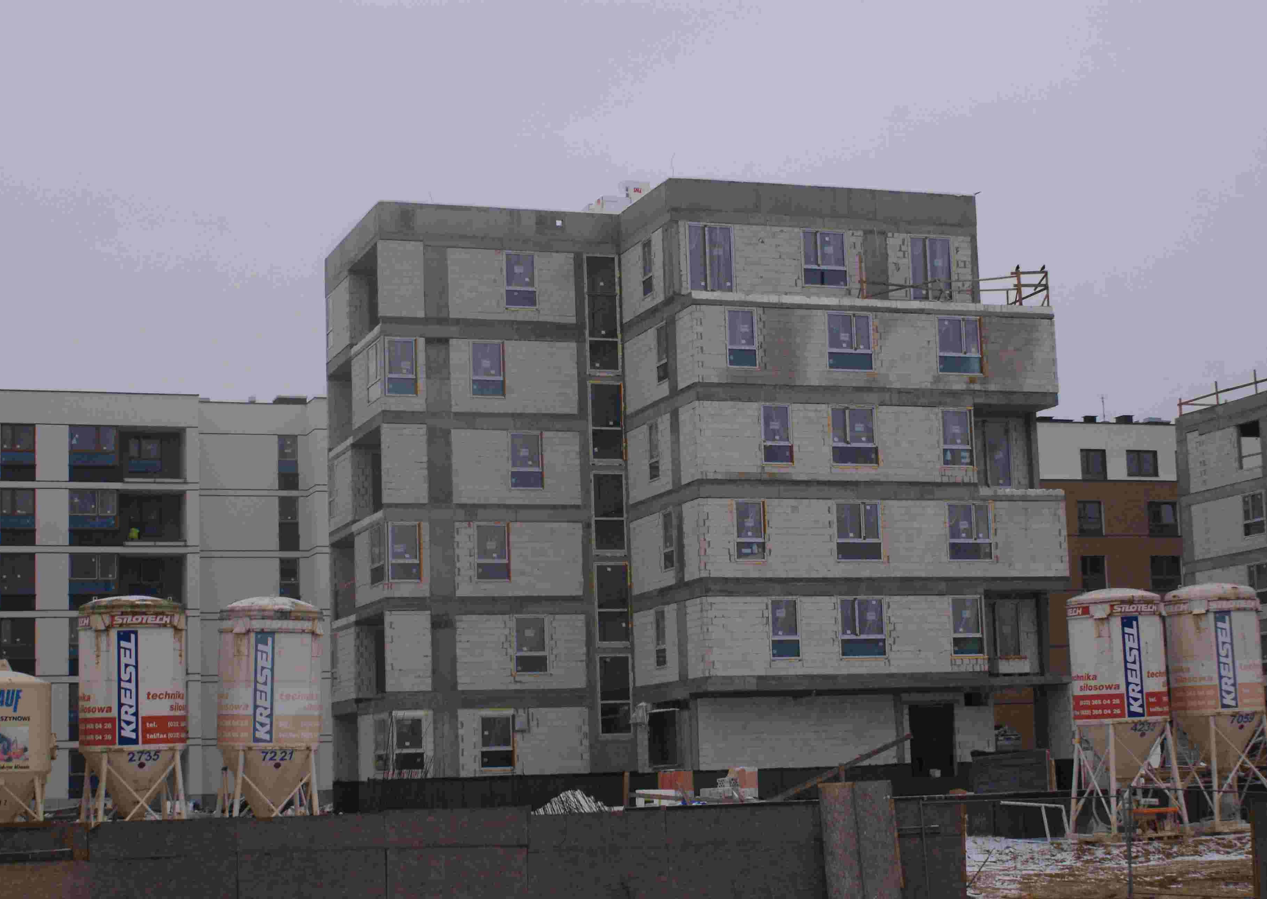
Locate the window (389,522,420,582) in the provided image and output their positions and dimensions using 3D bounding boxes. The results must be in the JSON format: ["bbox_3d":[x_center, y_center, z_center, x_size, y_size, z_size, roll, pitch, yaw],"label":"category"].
[{"bbox_3d":[-7.120,3.199,69.760,1.016,1.833,0.120,1,-9,-18],"label":"window"}]

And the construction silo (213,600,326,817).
[{"bbox_3d":[-8.652,6.576,53.144,2.450,6.150,2.450,0,-9,-14],"label":"construction silo"}]

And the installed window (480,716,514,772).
[{"bbox_3d":[-4.163,8.909,68.130,1.000,1.680,0.100,1,-9,-20],"label":"installed window"}]

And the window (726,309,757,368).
[{"bbox_3d":[3.283,-3.360,67.737,0.957,1.779,0.120,1,-9,-18],"label":"window"}]

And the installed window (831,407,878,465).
[{"bbox_3d":[6.605,-0.390,67.007,1.430,1.730,0.100,1,-9,-20],"label":"installed window"}]

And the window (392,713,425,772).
[{"bbox_3d":[-6.918,9.007,68.885,1.036,1.799,0.120,1,-9,-18],"label":"window"}]

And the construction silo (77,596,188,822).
[{"bbox_3d":[-11.627,6.606,52.050,2.500,6.400,2.500,1,-9,-19],"label":"construction silo"}]

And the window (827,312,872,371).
[{"bbox_3d":[6.643,-3.318,68.863,1.419,1.793,0.120,1,-9,-18],"label":"window"}]

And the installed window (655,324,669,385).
[{"bbox_3d":[0.846,-2.920,68.281,0.100,1.700,0.920,1,-9,-20],"label":"installed window"}]

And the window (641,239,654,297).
[{"bbox_3d":[0.459,-5.874,72.794,0.130,1.757,0.713,1,-9,-19],"label":"window"}]

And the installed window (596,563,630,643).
[{"bbox_3d":[-0.670,5.006,73.333,1.090,2.593,0.130,1,-9,-19],"label":"installed window"}]

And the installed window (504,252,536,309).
[{"bbox_3d":[-3.550,-5.330,70.531,0.980,1.740,0.100,1,-9,-20],"label":"installed window"}]

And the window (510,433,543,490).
[{"bbox_3d":[-3.347,0.360,69.732,1.000,1.750,0.100,1,-9,-20],"label":"window"}]

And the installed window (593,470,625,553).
[{"bbox_3d":[-0.795,2.037,73.746,1.060,2.619,0.130,1,-9,-19],"label":"installed window"}]

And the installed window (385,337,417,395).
[{"bbox_3d":[-7.475,-2.664,72.073,1.031,1.800,0.130,1,-9,-19],"label":"installed window"}]

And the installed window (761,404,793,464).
[{"bbox_3d":[4.440,-0.469,69.221,1.011,1.831,0.130,1,-9,-19],"label":"installed window"}]

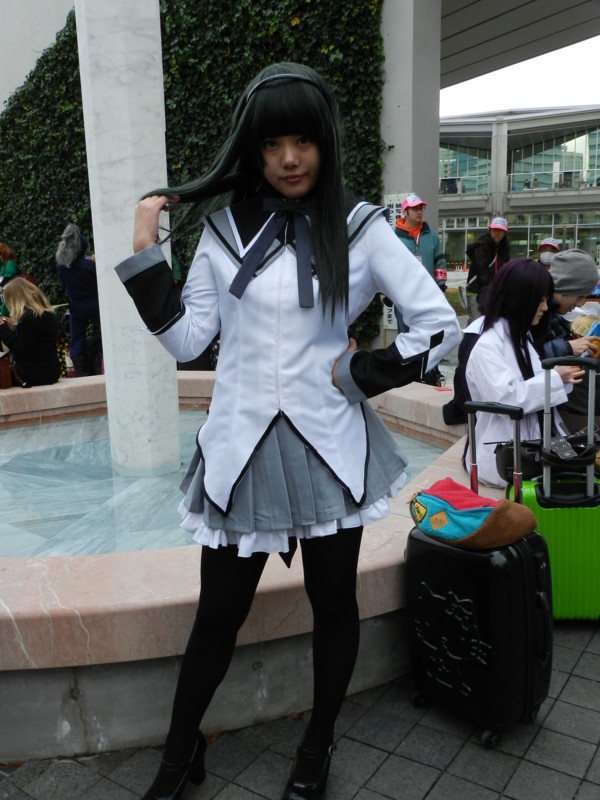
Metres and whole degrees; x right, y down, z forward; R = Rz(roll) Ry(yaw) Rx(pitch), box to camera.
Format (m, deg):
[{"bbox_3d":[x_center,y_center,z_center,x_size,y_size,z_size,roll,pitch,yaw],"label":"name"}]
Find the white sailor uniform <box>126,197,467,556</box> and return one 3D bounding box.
[{"bbox_3d":[-0.001,-0.047,1.605,0.730,0.780,0.360,0,11,7],"label":"white sailor uniform"}]

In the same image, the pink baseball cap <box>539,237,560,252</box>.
[{"bbox_3d":[2.362,-1.467,7.000,0.180,0.140,0.250,-1,11,3],"label":"pink baseball cap"}]

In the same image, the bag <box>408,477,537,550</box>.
[{"bbox_3d":[0.476,0.308,1.983,0.330,0.140,0.180,2,12,19],"label":"bag"}]

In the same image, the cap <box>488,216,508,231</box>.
[{"bbox_3d":[1.879,-1.661,7.000,0.180,0.140,0.250,-1,11,1],"label":"cap"}]

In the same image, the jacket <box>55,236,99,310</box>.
[{"bbox_3d":[-1.998,-1.137,6.700,0.440,0.670,0.300,4,12,26],"label":"jacket"}]

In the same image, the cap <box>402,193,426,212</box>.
[{"bbox_3d":[0.991,-1.705,6.400,0.180,0.140,0.250,-12,15,-42],"label":"cap"}]

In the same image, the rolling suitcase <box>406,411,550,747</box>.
[{"bbox_3d":[0.489,0.465,2.026,0.225,0.890,0.335,-10,14,-36],"label":"rolling suitcase"}]

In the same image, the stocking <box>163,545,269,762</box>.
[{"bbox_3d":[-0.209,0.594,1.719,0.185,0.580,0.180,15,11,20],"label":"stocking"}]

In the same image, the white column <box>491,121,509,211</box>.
[{"bbox_3d":[14.531,-17.051,54.000,1.250,6.900,1.250,1,11,15],"label":"white column"}]

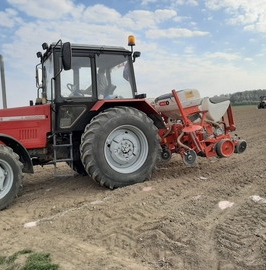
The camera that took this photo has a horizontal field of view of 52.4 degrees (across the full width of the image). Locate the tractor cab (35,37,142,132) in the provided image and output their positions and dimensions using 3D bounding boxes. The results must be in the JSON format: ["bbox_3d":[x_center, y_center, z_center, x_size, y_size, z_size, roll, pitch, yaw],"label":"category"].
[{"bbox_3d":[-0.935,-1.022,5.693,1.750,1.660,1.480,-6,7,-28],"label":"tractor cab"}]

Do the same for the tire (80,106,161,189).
[{"bbox_3d":[-0.200,0.253,5.369,1.630,1.620,0.460,-6,7,-28],"label":"tire"}]

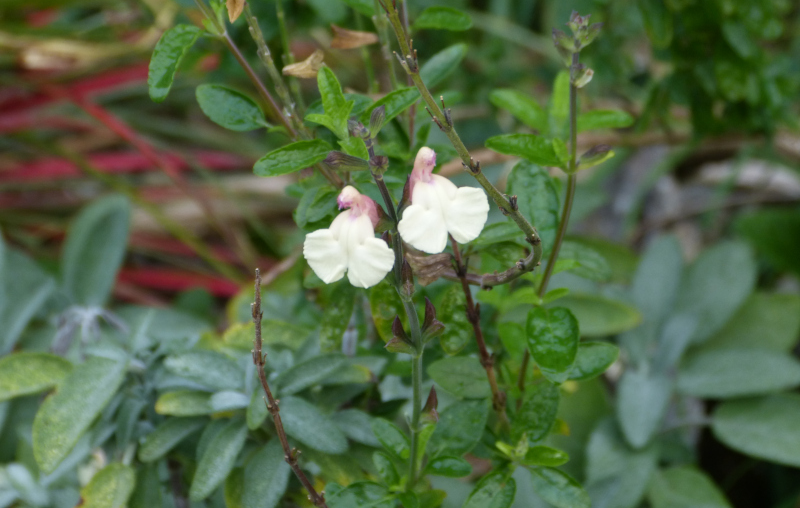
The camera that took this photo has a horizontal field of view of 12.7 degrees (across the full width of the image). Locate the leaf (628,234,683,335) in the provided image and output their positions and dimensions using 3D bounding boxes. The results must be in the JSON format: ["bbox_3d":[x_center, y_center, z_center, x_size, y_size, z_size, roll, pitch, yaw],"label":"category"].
[{"bbox_3d":[0.085,0.012,1.200,0.015,0.006,0.042,10,66,4],"label":"leaf"}]

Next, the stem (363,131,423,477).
[{"bbox_3d":[-0.002,0.016,1.000,0.014,0.100,0.012,-8,18,-3],"label":"stem"}]

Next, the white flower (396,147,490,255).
[{"bbox_3d":[0.012,-0.015,1.000,0.025,0.029,0.021,-1,12,-12],"label":"white flower"}]

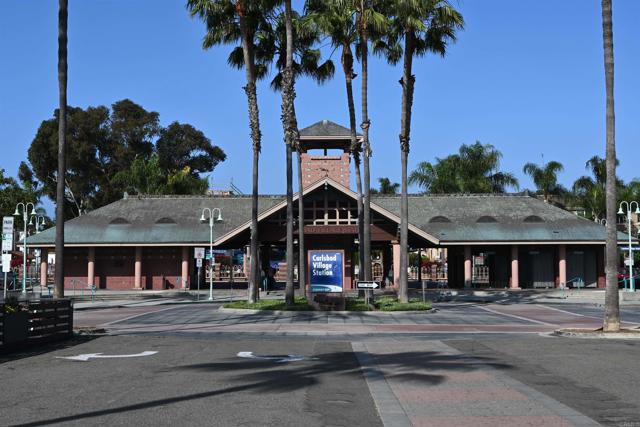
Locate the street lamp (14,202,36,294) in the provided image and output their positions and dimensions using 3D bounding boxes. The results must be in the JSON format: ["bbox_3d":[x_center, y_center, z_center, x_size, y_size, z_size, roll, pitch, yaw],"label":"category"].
[{"bbox_3d":[-16.899,2.014,48.977,1.280,5.250,0.380,0,-4,0],"label":"street lamp"}]

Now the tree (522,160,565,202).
[{"bbox_3d":[26.901,0.848,102.153,5.020,14.350,5.020,0,-4,0],"label":"tree"}]

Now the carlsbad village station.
[{"bbox_3d":[0.568,-0.786,66.391,43.680,13.020,12.800,0,-4,0],"label":"carlsbad village station"}]

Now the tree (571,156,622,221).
[{"bbox_3d":[33.284,0.593,102.168,5.980,14.810,5.980,0,-4,0],"label":"tree"}]

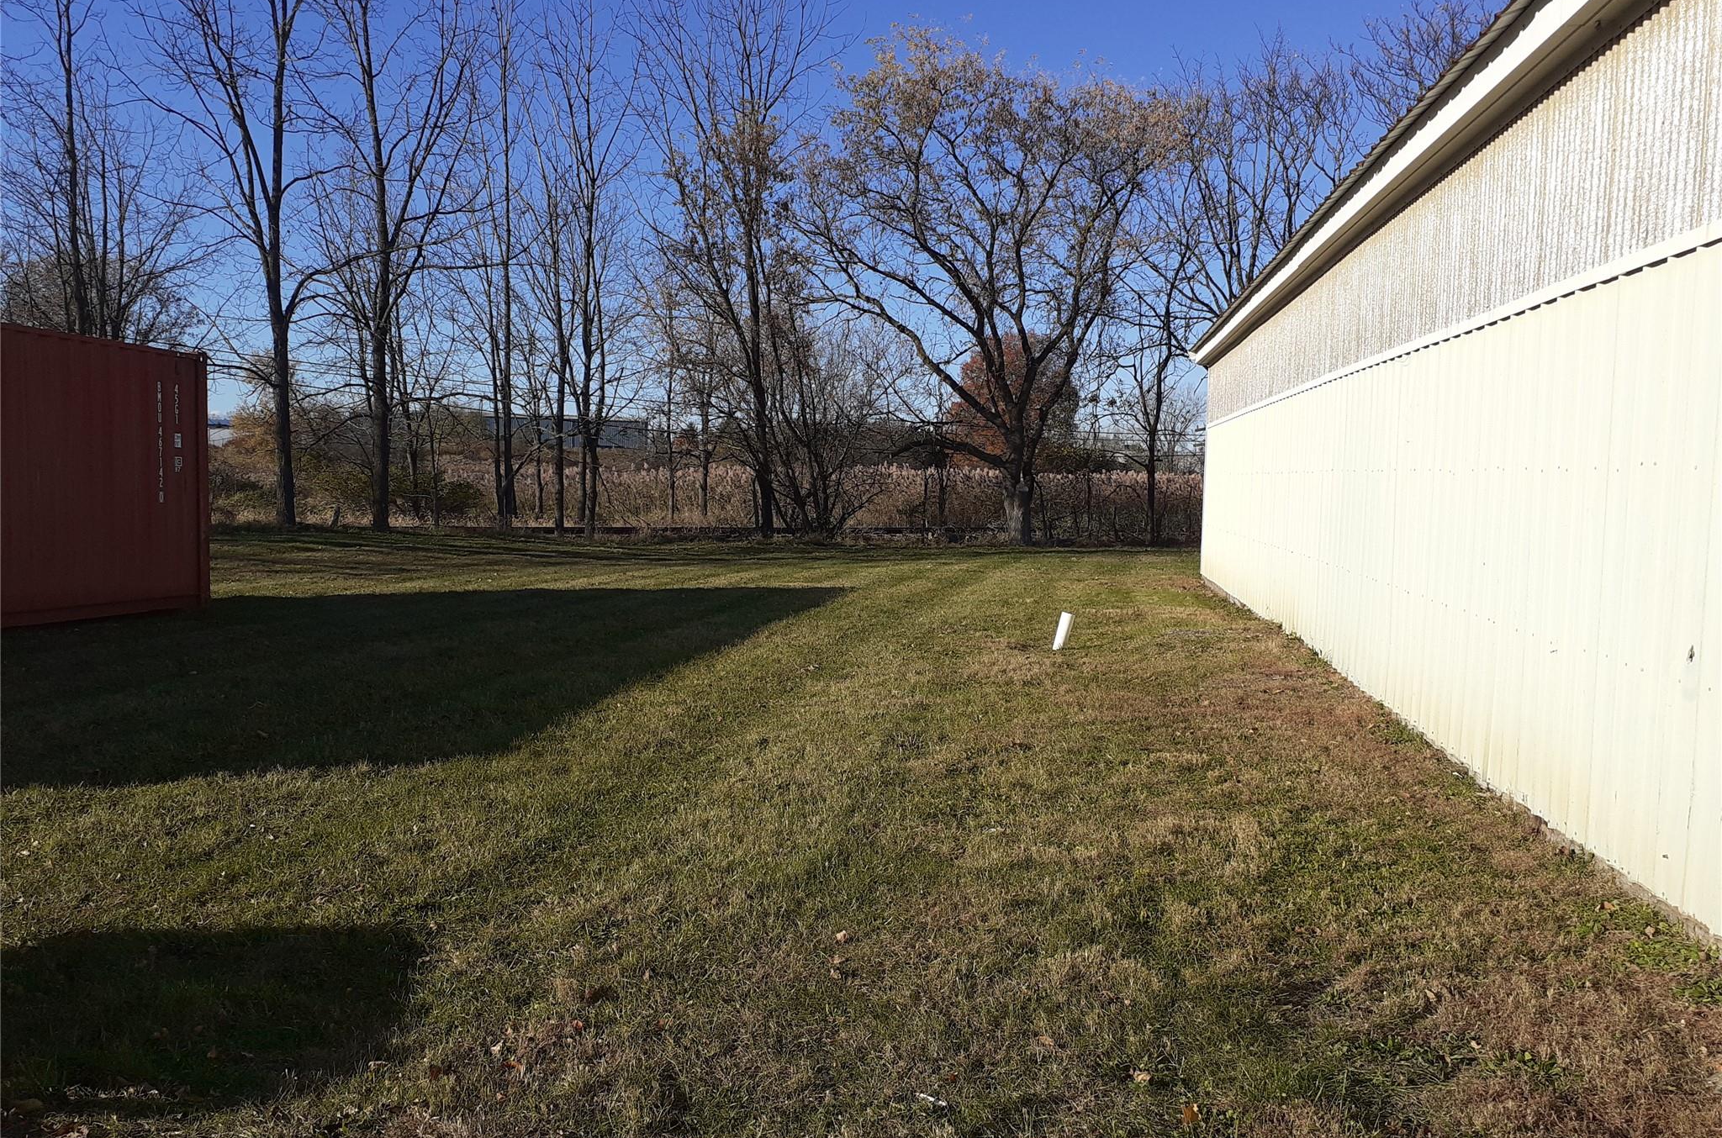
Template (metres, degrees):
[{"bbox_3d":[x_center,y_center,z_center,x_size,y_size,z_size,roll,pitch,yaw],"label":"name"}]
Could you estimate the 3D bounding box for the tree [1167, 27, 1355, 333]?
[{"bbox_3d":[10.402,-7.066,34.559,5.190,13.000,4.930,1,4,0],"label":"tree"}]

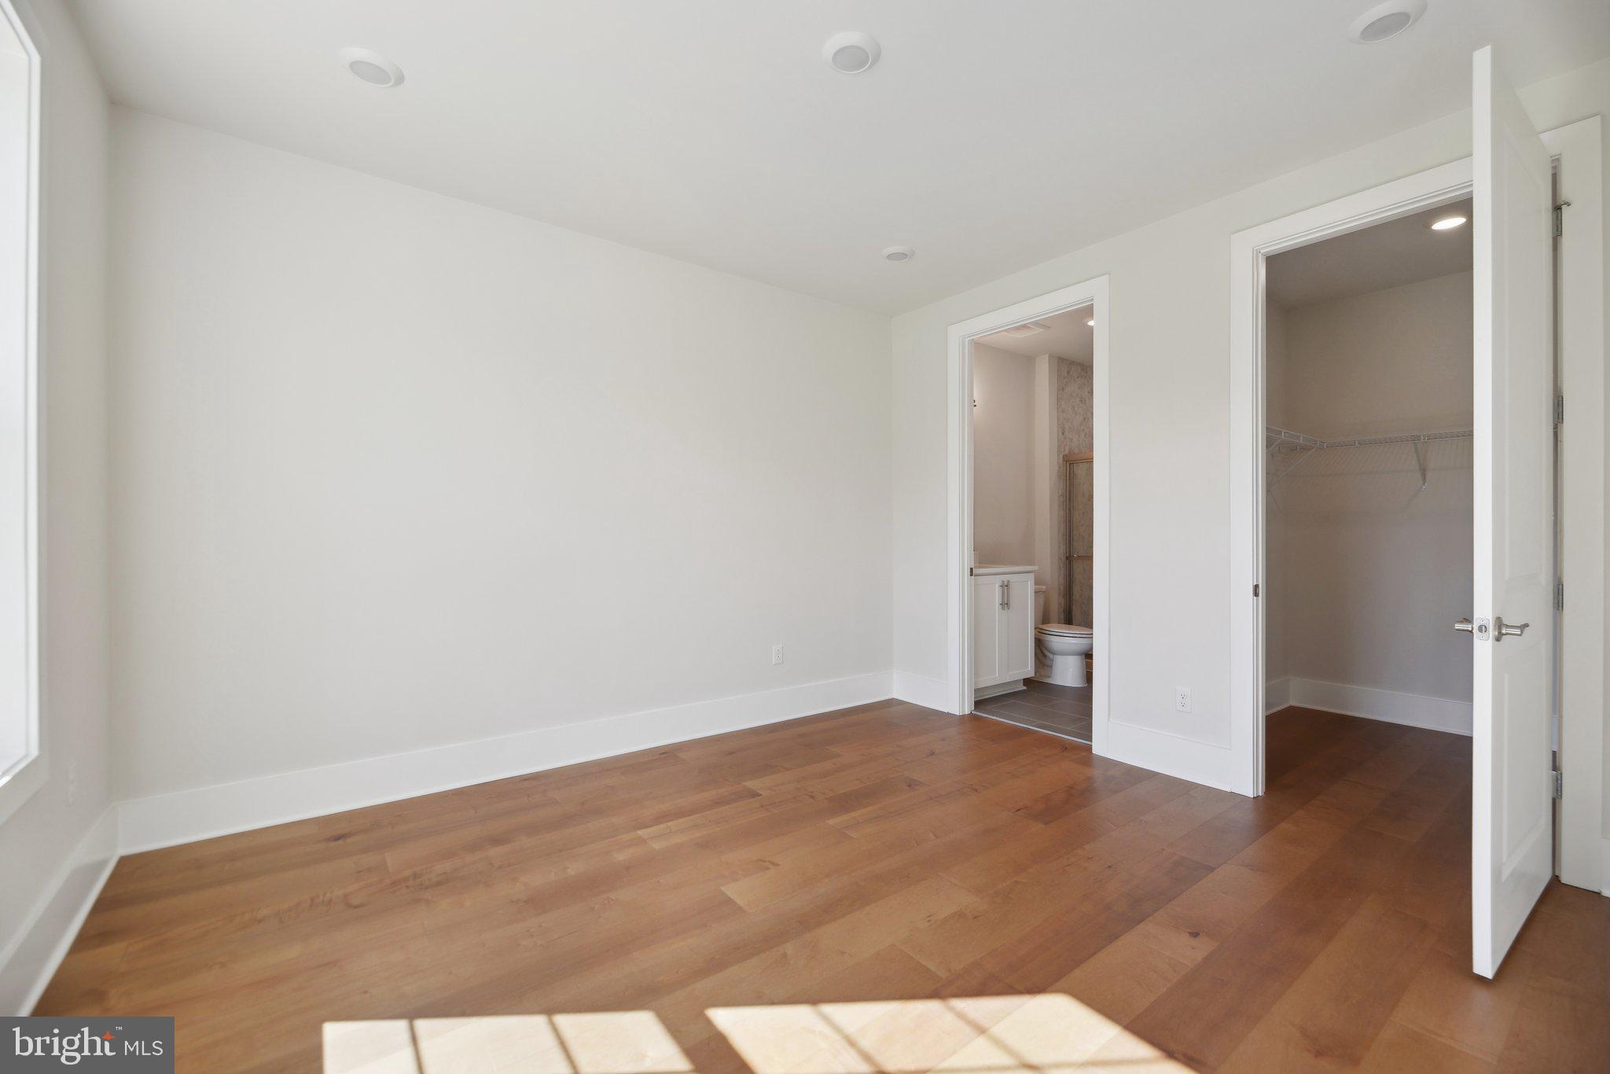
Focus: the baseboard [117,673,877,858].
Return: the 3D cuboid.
[{"bbox_3d":[-0.942,1.070,3.413,3.854,0.192,0.025,0,0,-35],"label":"baseboard"}]

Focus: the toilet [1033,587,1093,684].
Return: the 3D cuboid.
[{"bbox_3d":[2.013,0.793,5.074,0.440,0.740,0.740,0,0,-37],"label":"toilet"}]

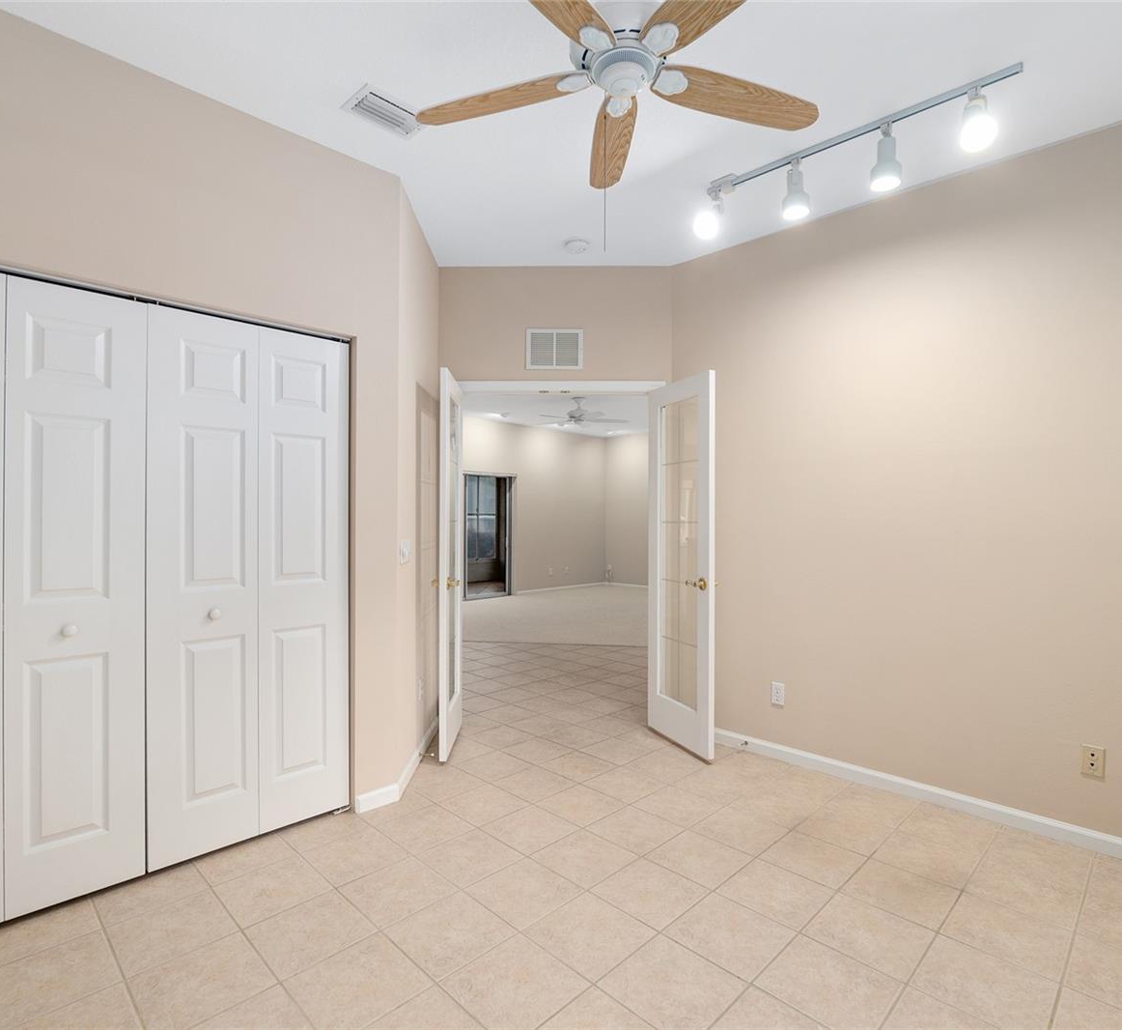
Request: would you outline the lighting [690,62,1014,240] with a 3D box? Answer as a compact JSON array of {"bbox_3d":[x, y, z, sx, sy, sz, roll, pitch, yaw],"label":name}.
[{"bbox_3d":[1.112,-1.402,2.407,1.177,0.260,0.200,0,0,41],"label":"lighting"}]

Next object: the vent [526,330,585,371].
[{"bbox_3d":[-0.035,-1.021,3.715,0.355,0.253,0.020,0,0,0],"label":"vent"}]

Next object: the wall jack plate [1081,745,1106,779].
[{"bbox_3d":[2.073,0.958,2.340,0.070,0.115,0.012,0,0,44],"label":"wall jack plate"}]

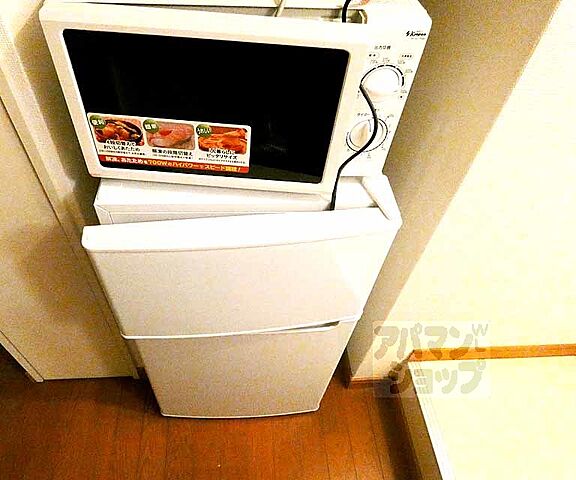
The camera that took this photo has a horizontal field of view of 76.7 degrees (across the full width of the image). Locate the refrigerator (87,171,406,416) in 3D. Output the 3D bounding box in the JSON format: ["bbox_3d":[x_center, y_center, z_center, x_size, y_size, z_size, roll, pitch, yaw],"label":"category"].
[{"bbox_3d":[-0.119,0.110,1.006,0.479,0.860,0.515,0,47,-9],"label":"refrigerator"}]

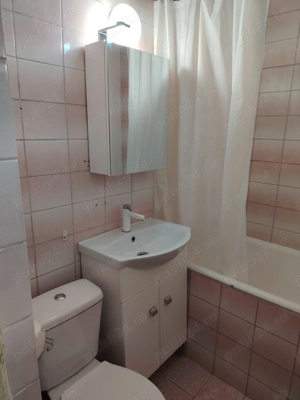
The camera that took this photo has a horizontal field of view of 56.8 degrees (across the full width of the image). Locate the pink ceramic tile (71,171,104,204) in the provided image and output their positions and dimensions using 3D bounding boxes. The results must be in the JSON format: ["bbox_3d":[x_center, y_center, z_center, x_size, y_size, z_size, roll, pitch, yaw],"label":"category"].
[{"bbox_3d":[-0.314,-0.073,1.400,0.010,0.150,0.200,13,19,41],"label":"pink ceramic tile"}]

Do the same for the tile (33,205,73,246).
[{"bbox_3d":[-0.452,0.110,1.294,0.010,0.150,0.200,13,19,41],"label":"tile"}]

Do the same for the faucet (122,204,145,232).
[{"bbox_3d":[-0.090,0.109,1.495,0.155,0.152,0.048,13,19,40],"label":"faucet"}]

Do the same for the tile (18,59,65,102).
[{"bbox_3d":[-0.440,-0.481,1.137,0.010,0.150,0.200,13,19,40],"label":"tile"}]

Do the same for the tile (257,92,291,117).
[{"bbox_3d":[0.824,-0.642,1.855,0.200,0.150,0.010,13,19,41],"label":"tile"}]

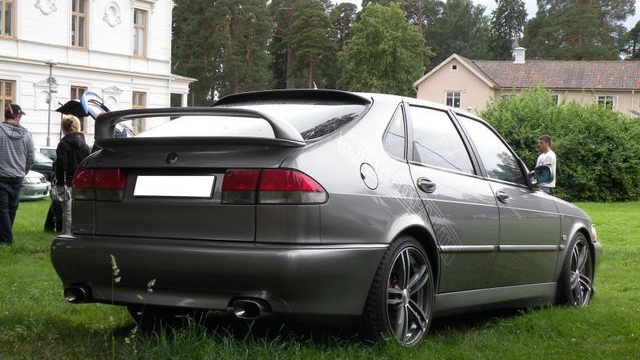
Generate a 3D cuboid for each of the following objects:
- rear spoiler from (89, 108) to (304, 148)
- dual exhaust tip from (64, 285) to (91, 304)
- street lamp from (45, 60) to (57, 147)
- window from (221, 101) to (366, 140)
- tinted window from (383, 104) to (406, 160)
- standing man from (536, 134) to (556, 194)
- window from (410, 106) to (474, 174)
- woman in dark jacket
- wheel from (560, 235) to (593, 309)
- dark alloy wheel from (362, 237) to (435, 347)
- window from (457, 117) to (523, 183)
[{"bbox_3d":[-0.645,-0.246,4.990,1.240,0.185,0.310,0,-2,33],"label":"rear spoiler"},{"bbox_3d":[-1.220,0.586,5.301,0.125,0.088,0.110,0,-2,34],"label":"dual exhaust tip"},{"bbox_3d":[-9.151,-1.808,35.000,0.340,4.300,0.340,2,2,0],"label":"street lamp"},{"bbox_3d":[-0.390,-0.325,5.383,1.200,0.110,0.830,0,18,33],"label":"window"},{"bbox_3d":[0.379,-0.252,5.335,0.050,0.340,0.340,-27,-16,29],"label":"tinted window"},{"bbox_3d":[3.719,0.141,17.004,0.340,1.760,0.480,1,0,-22],"label":"standing man"},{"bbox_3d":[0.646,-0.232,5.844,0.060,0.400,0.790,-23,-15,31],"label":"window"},{"bbox_3d":[-3.060,0.031,12.800,0.470,1.680,0.360,1,2,-20],"label":"woman in dark jacket"},{"bbox_3d":[1.803,0.682,7.485,0.225,0.640,0.640,0,-2,33],"label":"wheel"},{"bbox_3d":[0.395,0.599,5.442,0.220,0.620,0.620,0,-2,34],"label":"dark alloy wheel"},{"bbox_3d":[1.093,-0.180,6.518,0.060,0.410,0.700,-23,-15,31],"label":"window"}]

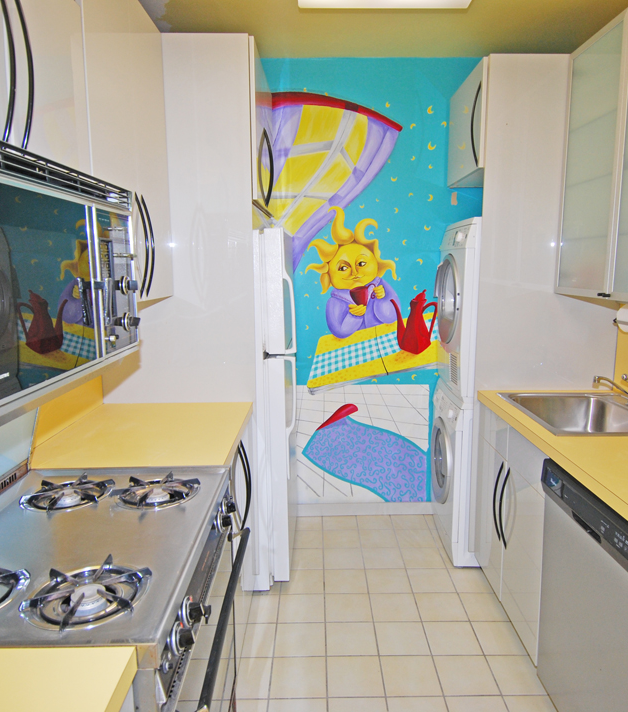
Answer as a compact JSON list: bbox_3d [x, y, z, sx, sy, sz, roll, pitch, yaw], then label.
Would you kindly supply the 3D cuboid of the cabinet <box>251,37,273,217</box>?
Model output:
[{"bbox_3d":[-0.572,-1.029,2.554,0.680,0.638,0.710,-1,10,0],"label":"cabinet"}]

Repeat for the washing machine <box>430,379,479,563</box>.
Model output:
[{"bbox_3d":[0.993,0.588,2.889,0.620,0.850,0.590,-1,10,0],"label":"washing machine"}]

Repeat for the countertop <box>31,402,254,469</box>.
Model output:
[{"bbox_3d":[-0.614,0.299,2.029,0.677,0.045,0.783,-1,10,0],"label":"countertop"}]

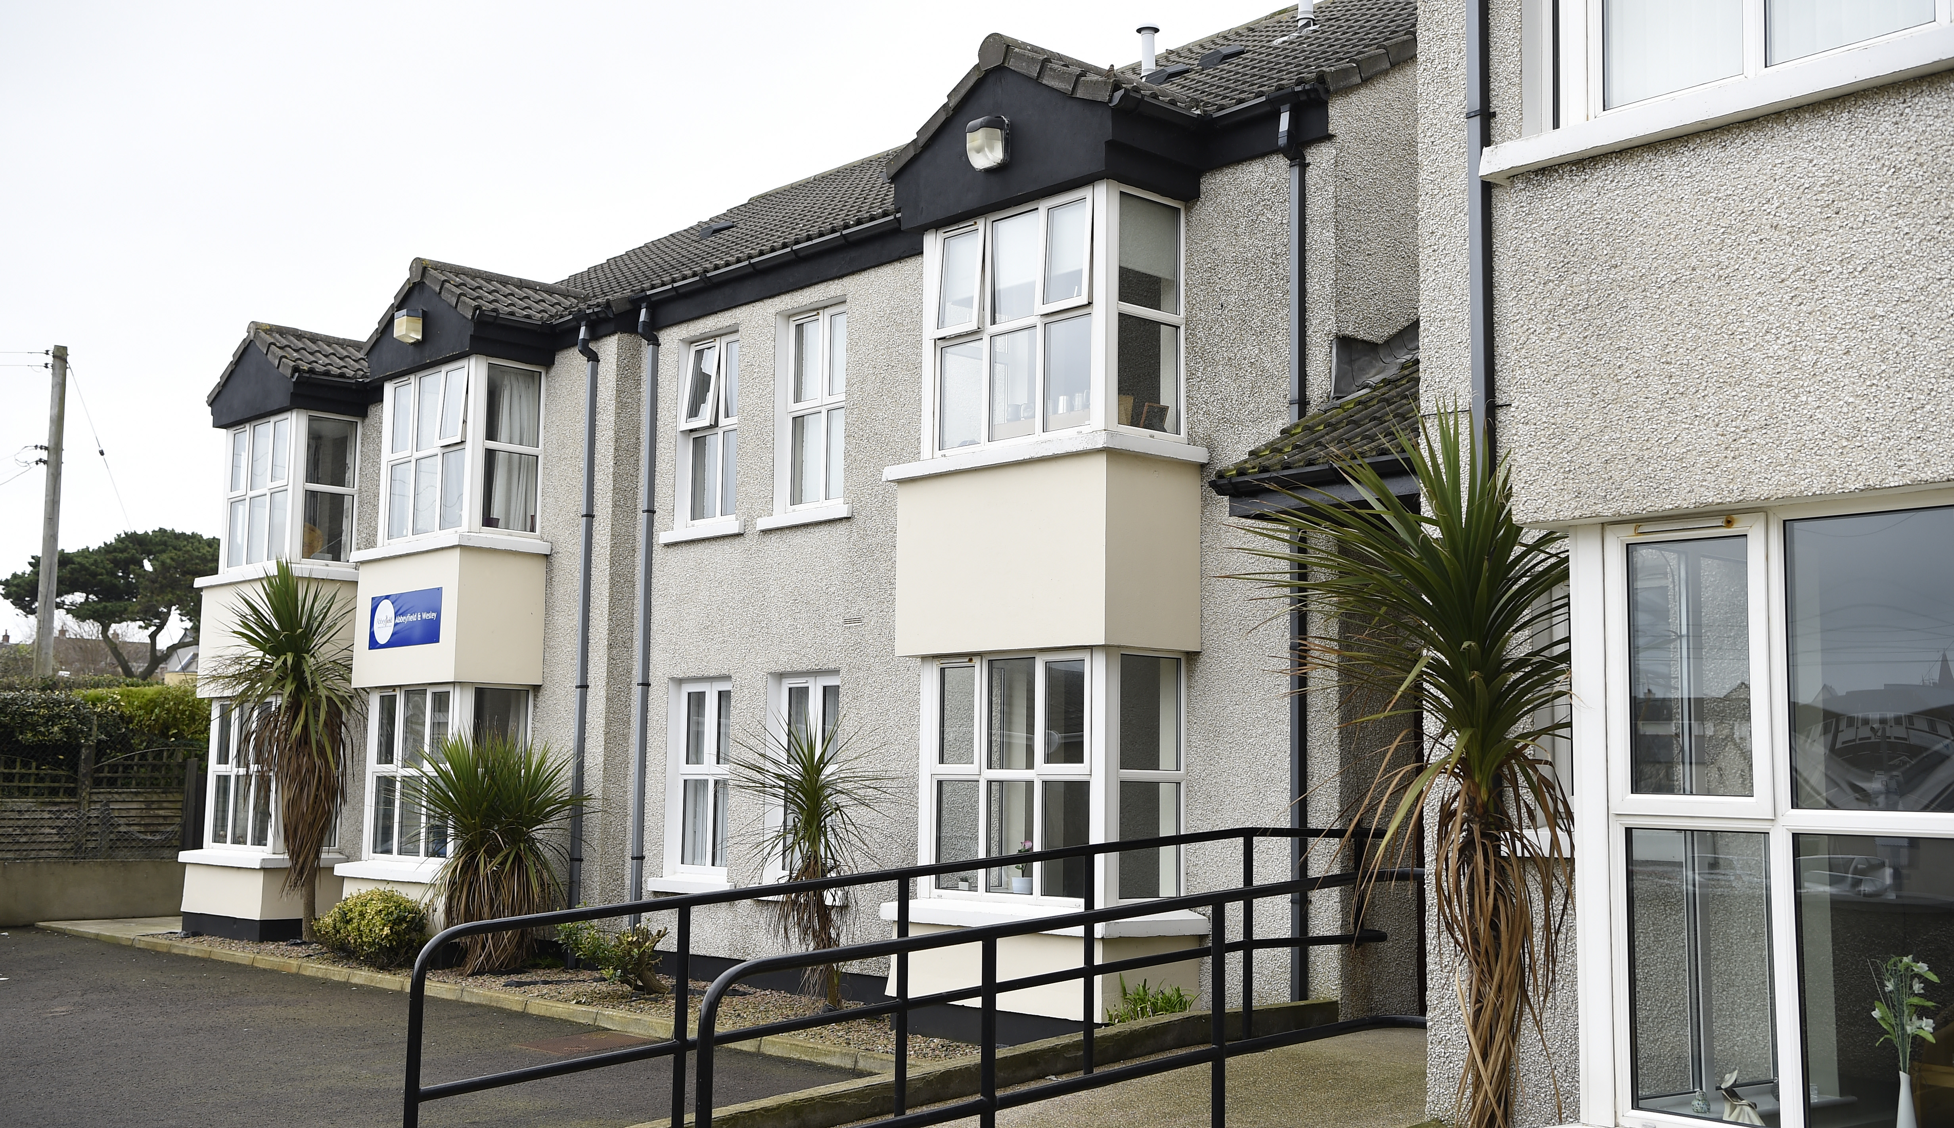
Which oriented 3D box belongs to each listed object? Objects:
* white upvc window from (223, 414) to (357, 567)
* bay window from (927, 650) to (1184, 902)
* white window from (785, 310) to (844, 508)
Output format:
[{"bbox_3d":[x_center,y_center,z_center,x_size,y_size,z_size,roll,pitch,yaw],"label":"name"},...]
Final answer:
[{"bbox_3d":[-6.642,-0.636,20.950,0.652,1.438,1.574,7,-9,-41],"label":"white upvc window"},{"bbox_3d":[0.421,1.264,12.712,0.652,1.450,1.574,7,-9,-41],"label":"bay window"},{"bbox_3d":[-1.118,-1.157,16.073,0.068,1.505,0.868,6,-8,-41],"label":"white window"}]

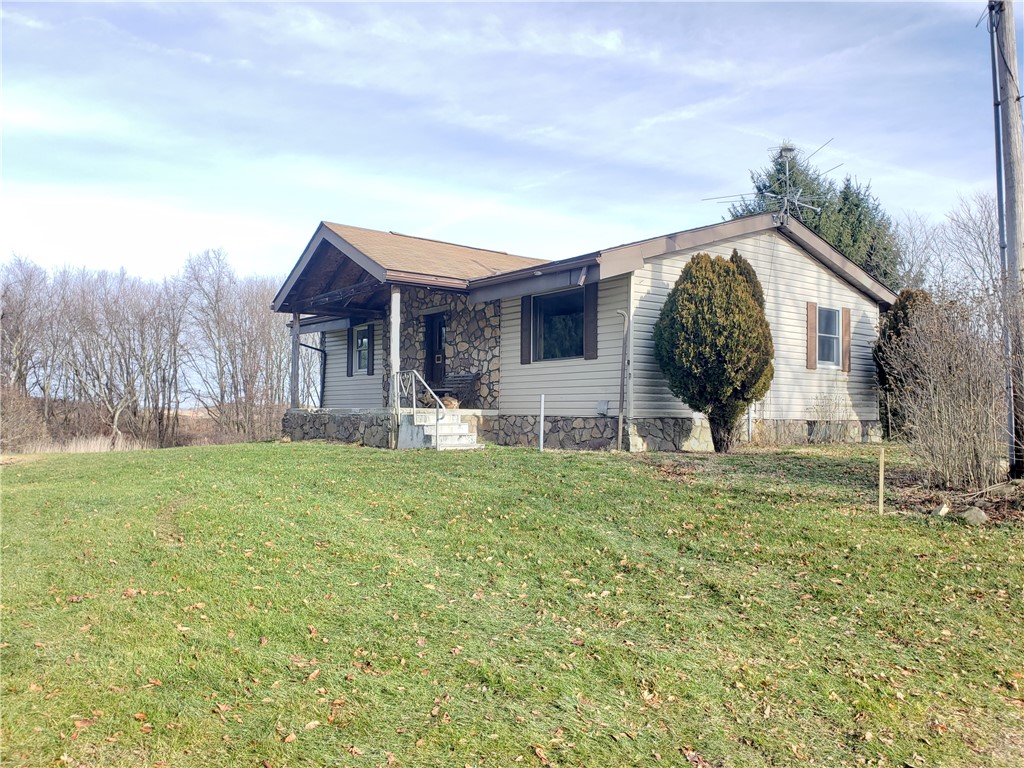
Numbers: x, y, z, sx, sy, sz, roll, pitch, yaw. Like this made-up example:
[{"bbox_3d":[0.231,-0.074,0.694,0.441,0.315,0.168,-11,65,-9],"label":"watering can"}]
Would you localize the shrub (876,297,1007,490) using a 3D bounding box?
[{"bbox_3d":[4.747,0.094,8.500,1.450,2.100,1.450,-1,-2,29],"label":"shrub"}]

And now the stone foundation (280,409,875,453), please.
[{"bbox_3d":[0.299,1.088,19.615,10.200,0.800,13.300,2,-3,-36],"label":"stone foundation"}]

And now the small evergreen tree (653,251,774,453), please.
[{"bbox_3d":[3.249,-0.524,12.400,1.900,3.250,1.950,1,-2,0],"label":"small evergreen tree"}]

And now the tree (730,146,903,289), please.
[{"bbox_3d":[10.560,-3.220,26.803,6.000,10.240,6.300,2,-3,-36],"label":"tree"}]

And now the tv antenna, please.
[{"bbox_3d":[5.463,-3.891,15.044,1.900,1.650,2.850,2,-3,-36],"label":"tv antenna"}]

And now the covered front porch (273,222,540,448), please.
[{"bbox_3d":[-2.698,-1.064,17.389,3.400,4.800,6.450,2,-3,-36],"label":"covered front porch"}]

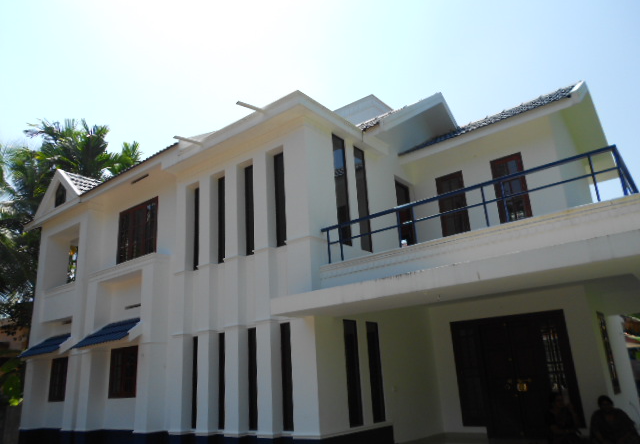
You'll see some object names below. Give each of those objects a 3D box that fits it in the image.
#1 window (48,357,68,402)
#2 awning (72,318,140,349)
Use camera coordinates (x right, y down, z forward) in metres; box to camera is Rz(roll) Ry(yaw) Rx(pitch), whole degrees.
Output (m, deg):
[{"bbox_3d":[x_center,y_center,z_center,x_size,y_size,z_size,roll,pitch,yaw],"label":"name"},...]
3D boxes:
[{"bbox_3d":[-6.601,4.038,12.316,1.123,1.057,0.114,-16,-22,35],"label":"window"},{"bbox_3d":[-4.491,2.396,10.468,1.938,0.581,0.798,-16,-22,35],"label":"awning"}]

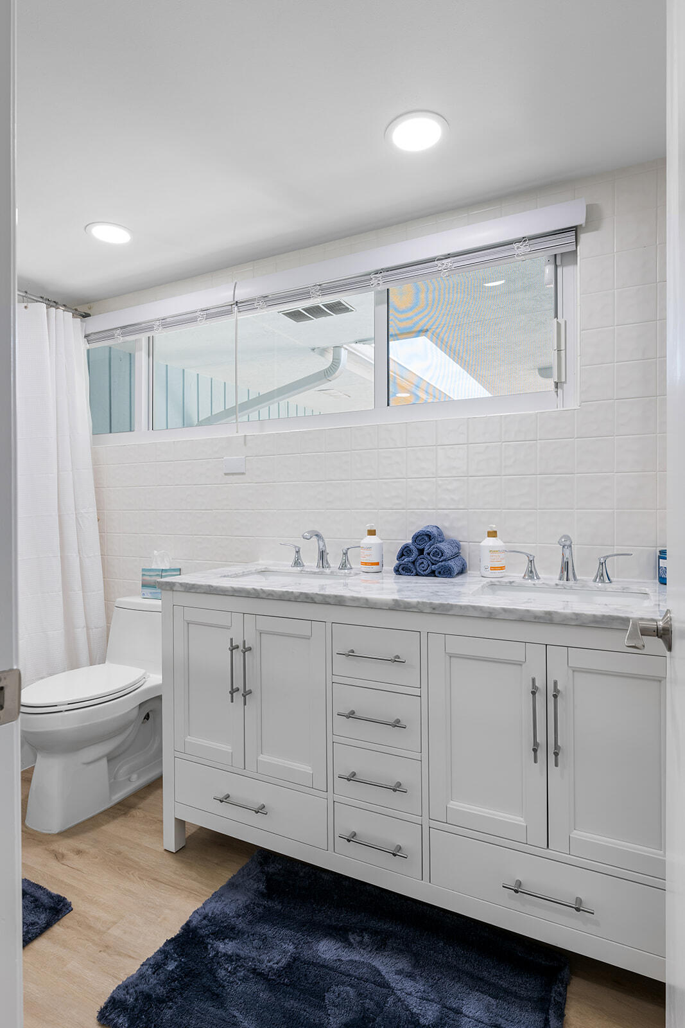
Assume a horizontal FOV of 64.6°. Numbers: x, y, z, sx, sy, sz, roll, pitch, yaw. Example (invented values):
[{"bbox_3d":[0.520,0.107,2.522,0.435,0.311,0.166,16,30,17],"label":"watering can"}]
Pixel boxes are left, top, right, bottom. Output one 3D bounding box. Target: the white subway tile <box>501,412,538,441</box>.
[{"bbox_3d":[0.585,-0.283,1.788,0.108,0.088,0.010,0,0,27],"label":"white subway tile"}]

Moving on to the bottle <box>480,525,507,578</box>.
[{"bbox_3d":[0.489,0.120,1.762,0.077,0.168,0.077,0,0,0],"label":"bottle"}]

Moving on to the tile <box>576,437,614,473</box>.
[{"bbox_3d":[0.785,-0.181,1.688,0.110,0.110,0.008,0,1,27],"label":"tile"}]

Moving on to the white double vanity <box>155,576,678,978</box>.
[{"bbox_3d":[0.210,0.647,1.664,1.522,0.878,0.575,0,1,27],"label":"white double vanity"}]

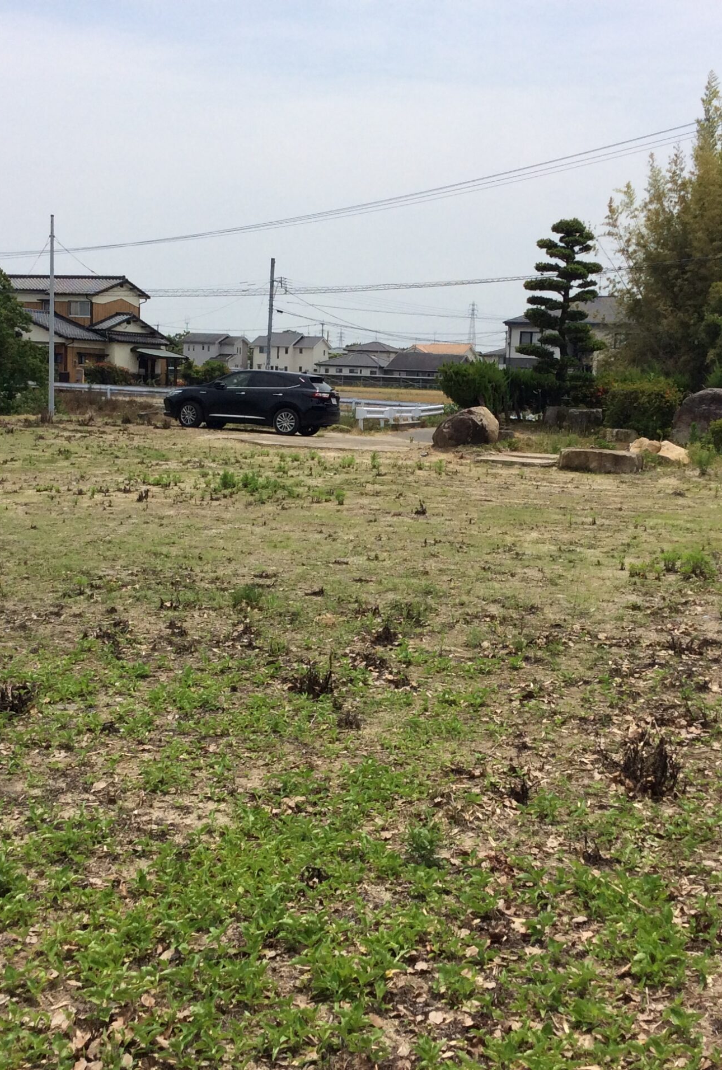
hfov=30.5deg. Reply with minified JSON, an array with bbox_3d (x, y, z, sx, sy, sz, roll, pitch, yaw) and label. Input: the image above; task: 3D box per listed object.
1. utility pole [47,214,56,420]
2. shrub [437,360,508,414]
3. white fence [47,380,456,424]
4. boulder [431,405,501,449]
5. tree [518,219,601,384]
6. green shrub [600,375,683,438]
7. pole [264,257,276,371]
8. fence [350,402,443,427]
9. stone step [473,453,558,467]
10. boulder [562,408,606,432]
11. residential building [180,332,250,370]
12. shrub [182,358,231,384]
[{"bbox_3d":[-9.068,-6.428,38.800,0.150,6.026,0.150,2,7,0],"label":"utility pole"},{"bbox_3d":[3.327,-4.279,39.500,2.050,1.839,1.800,3,7,5],"label":"shrub"},{"bbox_3d":[-4.971,-5.233,51.747,18.000,0.850,0.350,5,8,28],"label":"white fence"},{"bbox_3d":[2.422,-2.499,30.600,1.500,0.980,1.150,3,7,11],"label":"boulder"},{"bbox_3d":[6.160,-6.662,41.000,2.650,6.350,2.400,3,7,8],"label":"tree"},{"bbox_3d":[7.666,-3.502,36.300,2.250,1.690,1.700,4,7,12],"label":"green shrub"},{"bbox_3d":[-5.980,-13.696,87.451,0.330,9.000,0.330,3,7,0],"label":"pole"},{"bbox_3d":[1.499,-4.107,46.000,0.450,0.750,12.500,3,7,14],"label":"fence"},{"bbox_3d":[2.956,-1.448,25.211,1.400,0.120,1.200,4,7,20],"label":"stone step"},{"bbox_3d":[6.248,-3.194,37.000,1.150,0.700,0.800,2,7,6],"label":"boulder"},{"bbox_3d":[-23.209,-28.406,210.106,9.500,7.313,7.200,3,7,14],"label":"residential building"},{"bbox_3d":[-10.242,-10.836,88.000,3.200,1.787,2.200,1,7,-7],"label":"shrub"}]

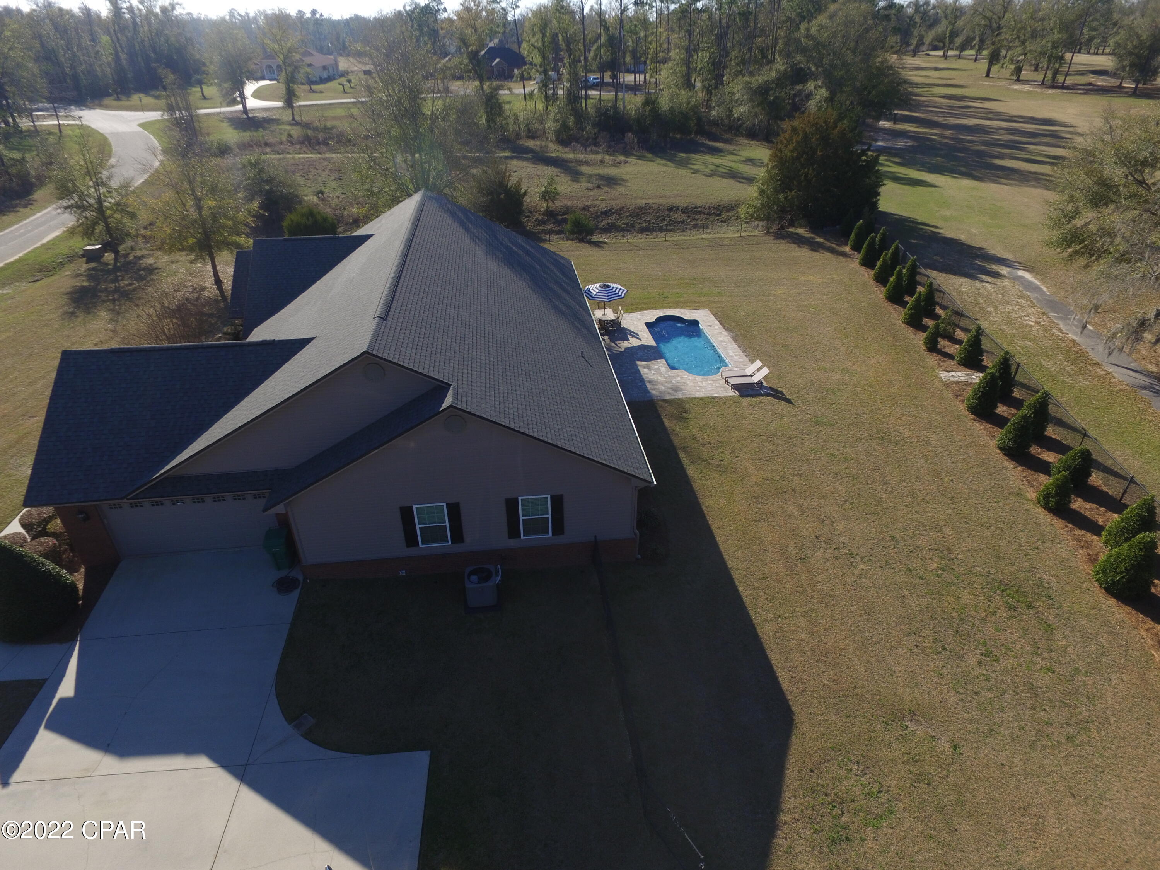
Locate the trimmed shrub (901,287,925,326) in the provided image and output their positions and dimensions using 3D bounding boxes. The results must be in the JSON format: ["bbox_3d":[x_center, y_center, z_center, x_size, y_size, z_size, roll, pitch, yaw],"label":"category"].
[{"bbox_3d":[19.722,-7.549,39.390,1.200,2.050,1.200,-4,31,-6],"label":"trimmed shrub"}]

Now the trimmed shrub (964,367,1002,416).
[{"bbox_3d":[18.369,-2.053,30.249,1.400,2.070,1.400,-4,31,-6],"label":"trimmed shrub"}]

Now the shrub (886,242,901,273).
[{"bbox_3d":[21.762,-12.315,46.151,1.150,2.150,1.150,-4,32,-6],"label":"shrub"}]

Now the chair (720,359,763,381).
[{"bbox_3d":[7.934,-3.092,32.787,1.820,0.950,0.670,-4,31,-6],"label":"chair"}]

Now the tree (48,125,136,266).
[{"bbox_3d":[-35.273,-17.536,48.870,5.800,8.500,5.800,-4,32,-6],"label":"tree"}]

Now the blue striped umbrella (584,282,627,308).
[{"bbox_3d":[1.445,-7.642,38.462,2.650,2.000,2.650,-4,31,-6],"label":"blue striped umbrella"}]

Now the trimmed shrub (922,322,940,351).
[{"bbox_3d":[19.159,-5.386,36.265,0.880,1.570,0.880,-4,31,-6],"label":"trimmed shrub"}]

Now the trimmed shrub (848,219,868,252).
[{"bbox_3d":[21.908,-15.620,52.505,1.300,2.340,1.300,-4,31,-6],"label":"trimmed shrub"}]

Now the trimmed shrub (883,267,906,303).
[{"bbox_3d":[19.738,-9.429,41.562,1.400,2.150,1.400,-4,32,-6],"label":"trimmed shrub"}]

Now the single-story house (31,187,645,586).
[{"bbox_3d":[-7.840,-3.877,27.121,17.600,7.280,20.700,-4,32,-6],"label":"single-story house"}]

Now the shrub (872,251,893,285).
[{"bbox_3d":[20.274,-11.202,44.433,1.250,2.100,1.250,-4,32,-6],"label":"shrub"}]

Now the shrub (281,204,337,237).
[{"bbox_3d":[-21.592,-16.595,53.415,4.100,2.950,4.100,-4,31,-6],"label":"shrub"}]

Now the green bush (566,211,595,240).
[{"bbox_3d":[0.013,-17.046,54.891,2.350,2.360,2.350,-4,31,-6],"label":"green bush"}]

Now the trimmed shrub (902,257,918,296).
[{"bbox_3d":[21.594,-10.277,43.558,0.950,2.420,0.950,-4,31,-6],"label":"trimmed shrub"}]

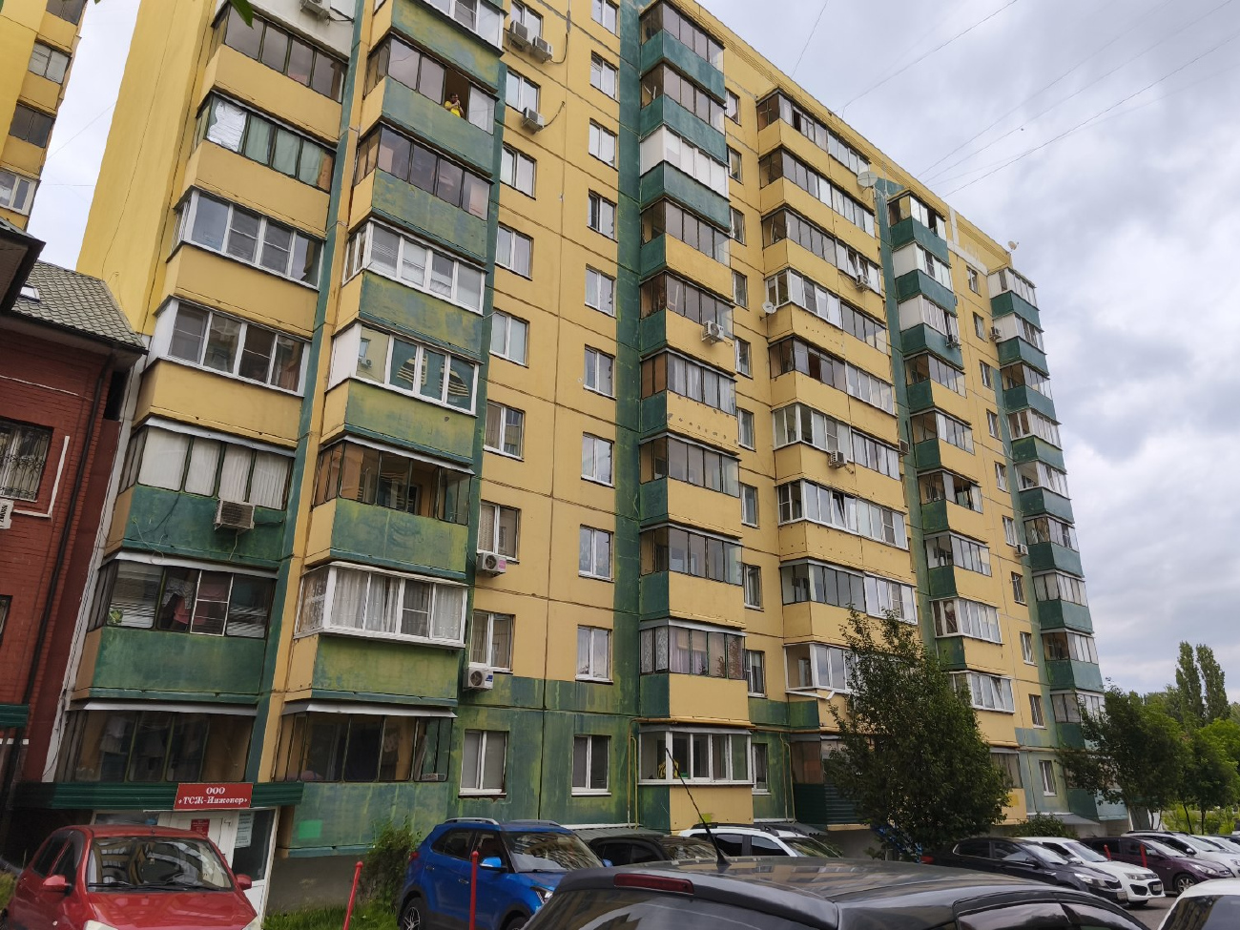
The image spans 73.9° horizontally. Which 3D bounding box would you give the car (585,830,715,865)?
[{"bbox_3d":[0.537,6.668,13.031,1.750,1.470,4.350,17,-26,-38],"label":"car"}]

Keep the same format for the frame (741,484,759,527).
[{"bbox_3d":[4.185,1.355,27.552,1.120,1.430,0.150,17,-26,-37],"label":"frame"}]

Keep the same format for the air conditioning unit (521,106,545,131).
[{"bbox_3d":[-2.662,-10.508,25.132,0.720,0.490,0.300,17,-26,-37],"label":"air conditioning unit"}]

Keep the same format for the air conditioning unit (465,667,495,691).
[{"bbox_3d":[-3.374,5.090,19.593,0.700,0.460,0.280,16,-24,-39],"label":"air conditioning unit"}]

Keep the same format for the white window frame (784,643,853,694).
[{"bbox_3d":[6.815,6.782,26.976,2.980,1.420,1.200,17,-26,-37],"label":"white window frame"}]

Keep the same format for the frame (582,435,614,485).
[{"bbox_3d":[-0.659,-0.130,24.312,1.220,1.390,0.130,16,-24,-39],"label":"frame"}]

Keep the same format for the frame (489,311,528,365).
[{"bbox_3d":[-3.098,-3.561,23.124,1.240,1.370,0.130,16,-24,-39],"label":"frame"}]

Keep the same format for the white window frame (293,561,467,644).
[{"bbox_3d":[-4.997,3.112,17.585,3.200,1.380,1.280,17,-26,-37],"label":"white window frame"}]

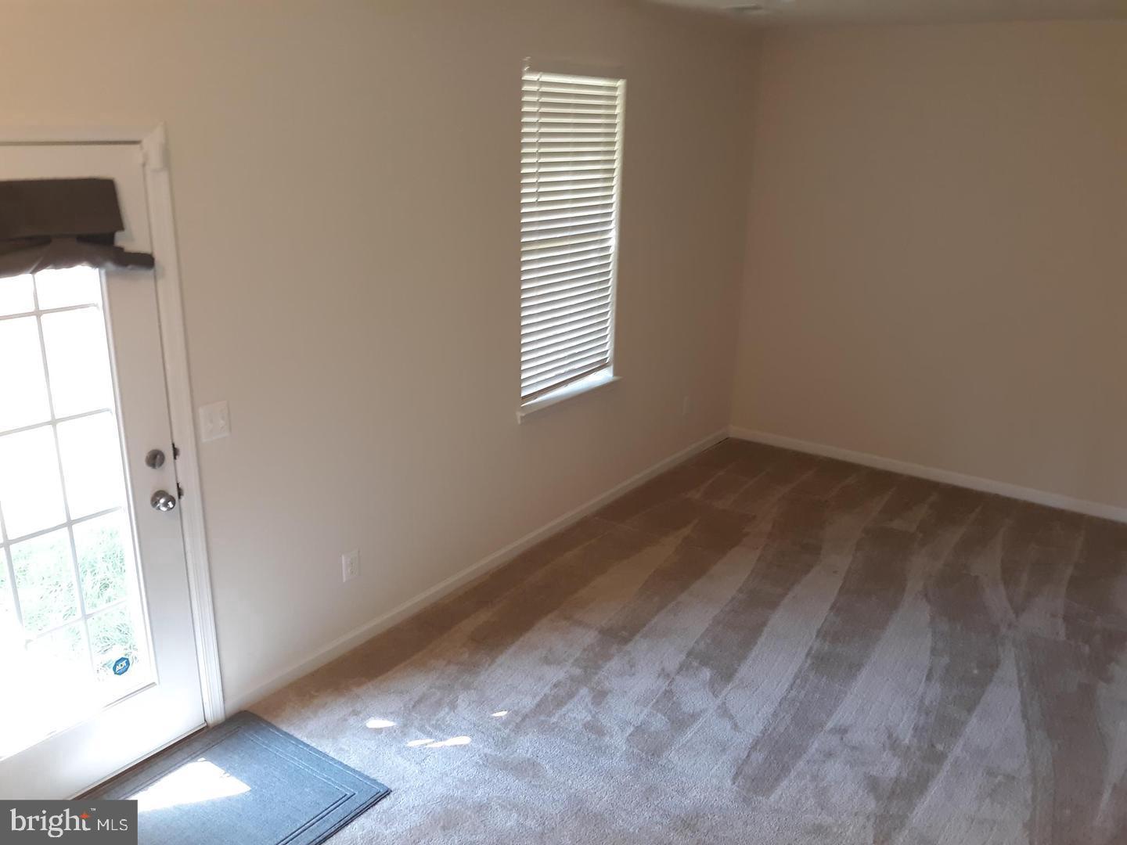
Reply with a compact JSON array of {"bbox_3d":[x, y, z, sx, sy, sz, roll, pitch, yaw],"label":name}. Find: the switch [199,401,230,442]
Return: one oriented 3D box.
[{"bbox_3d":[-1.171,-0.003,3.065,0.015,0.118,0.114,13,21,33],"label":"switch"}]

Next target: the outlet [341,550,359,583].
[{"bbox_3d":[-0.869,0.588,3.728,0.010,0.118,0.075,13,21,33],"label":"outlet"}]

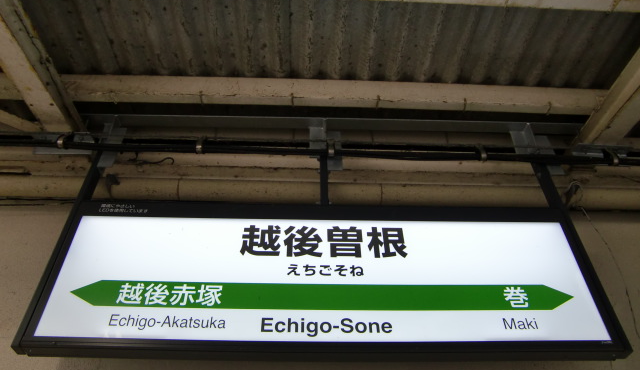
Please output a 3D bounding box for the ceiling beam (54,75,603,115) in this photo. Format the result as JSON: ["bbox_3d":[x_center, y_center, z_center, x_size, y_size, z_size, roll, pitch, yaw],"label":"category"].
[{"bbox_3d":[0.071,-0.413,2.368,2.520,0.114,0.058,1,-34,-2],"label":"ceiling beam"}]

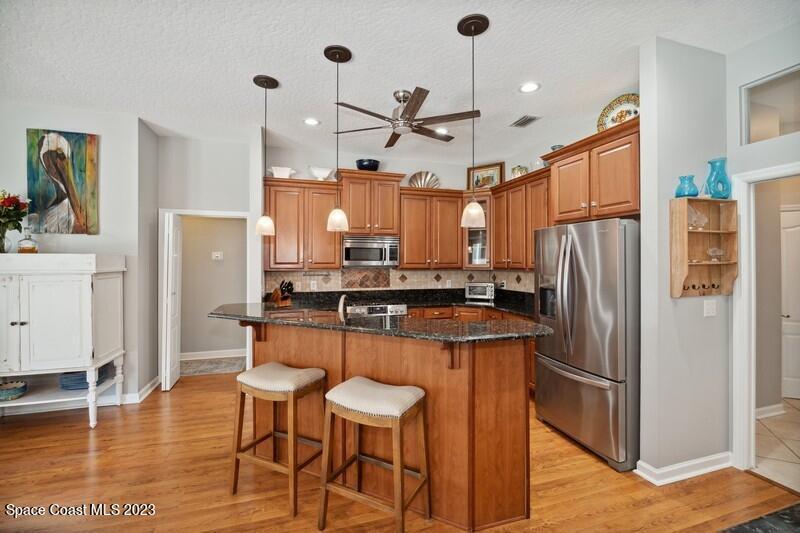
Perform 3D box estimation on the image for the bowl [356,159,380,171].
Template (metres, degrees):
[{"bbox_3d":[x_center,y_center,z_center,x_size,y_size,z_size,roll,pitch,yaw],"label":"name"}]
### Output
[{"bbox_3d":[-0.419,-1.344,4.433,0.310,0.165,0.310,0,1,0],"label":"bowl"}]

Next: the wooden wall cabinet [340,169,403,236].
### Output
[{"bbox_3d":[-0.426,-0.810,4.546,0.810,0.810,0.380,0,0,-18],"label":"wooden wall cabinet"}]

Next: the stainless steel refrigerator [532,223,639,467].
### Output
[{"bbox_3d":[1.750,0.545,2.819,0.850,1.770,0.850,0,0,-18],"label":"stainless steel refrigerator"}]

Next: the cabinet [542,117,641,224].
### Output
[{"bbox_3d":[1.834,-0.728,2.849,0.600,0.660,0.925,0,1,-17],"label":"cabinet"}]

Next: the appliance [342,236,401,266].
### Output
[{"bbox_3d":[-0.426,-0.190,4.547,0.760,0.420,0.400,0,0,-18],"label":"appliance"}]

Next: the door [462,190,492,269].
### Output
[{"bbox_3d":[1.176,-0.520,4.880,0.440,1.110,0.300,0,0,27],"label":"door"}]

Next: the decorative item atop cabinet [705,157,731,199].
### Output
[{"bbox_3d":[2.217,-0.610,2.308,0.140,0.285,0.110,0,1,-14],"label":"decorative item atop cabinet"}]

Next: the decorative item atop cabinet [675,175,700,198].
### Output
[{"bbox_3d":[1.901,-0.529,2.211,0.118,0.148,0.110,0,1,-17],"label":"decorative item atop cabinet"}]

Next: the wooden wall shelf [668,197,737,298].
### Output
[{"bbox_3d":[2.041,-0.118,2.230,0.495,0.645,0.110,0,0,-18],"label":"wooden wall shelf"}]

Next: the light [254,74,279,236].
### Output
[{"bbox_3d":[-1.100,-0.893,2.740,0.190,1.275,0.190,0,0,-18],"label":"light"}]

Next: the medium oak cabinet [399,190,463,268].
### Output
[{"bbox_3d":[0.415,-0.522,4.840,0.930,1.110,0.360,0,0,-18],"label":"medium oak cabinet"}]

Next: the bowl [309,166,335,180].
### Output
[{"bbox_3d":[-1.009,-1.189,4.283,0.300,0.170,0.290,0,1,-17],"label":"bowl"}]

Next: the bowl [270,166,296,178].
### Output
[{"bbox_3d":[-1.459,-1.162,4.155,0.320,0.150,0.230,0,1,-17],"label":"bowl"}]

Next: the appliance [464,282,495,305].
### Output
[{"bbox_3d":[1.220,0.365,4.900,0.405,0.255,0.290,0,0,27],"label":"appliance"}]

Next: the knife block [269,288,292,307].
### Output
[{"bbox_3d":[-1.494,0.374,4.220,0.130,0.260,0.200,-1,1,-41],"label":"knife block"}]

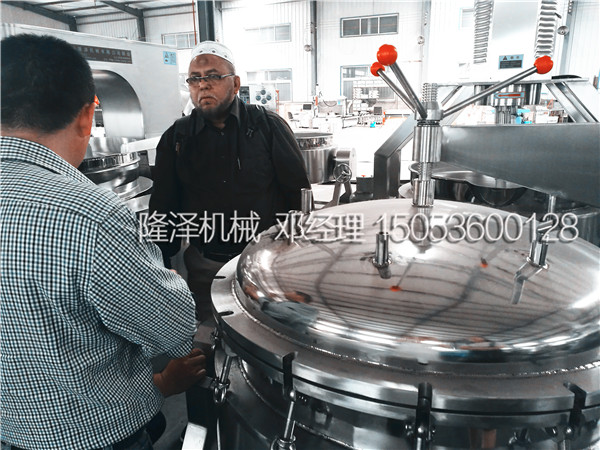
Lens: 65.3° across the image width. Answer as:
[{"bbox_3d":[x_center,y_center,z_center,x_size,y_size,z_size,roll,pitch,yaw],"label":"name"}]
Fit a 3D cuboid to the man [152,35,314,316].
[{"bbox_3d":[-0.262,0.214,1.833,0.580,1.750,0.380,1,15,7],"label":"man"}]

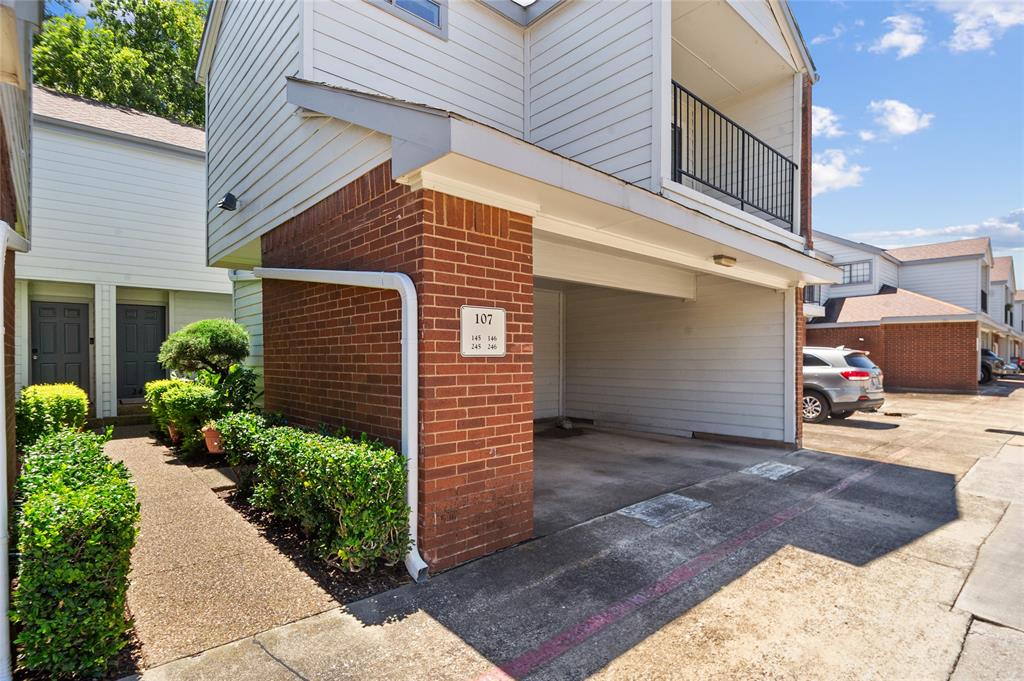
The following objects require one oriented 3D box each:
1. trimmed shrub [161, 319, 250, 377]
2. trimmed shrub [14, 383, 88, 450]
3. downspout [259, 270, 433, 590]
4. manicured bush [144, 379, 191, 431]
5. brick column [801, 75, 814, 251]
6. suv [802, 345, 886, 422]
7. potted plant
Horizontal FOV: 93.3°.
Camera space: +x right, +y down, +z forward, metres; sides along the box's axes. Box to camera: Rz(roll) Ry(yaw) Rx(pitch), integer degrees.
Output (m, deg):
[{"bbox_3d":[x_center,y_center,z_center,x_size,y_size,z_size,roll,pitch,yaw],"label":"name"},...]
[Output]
[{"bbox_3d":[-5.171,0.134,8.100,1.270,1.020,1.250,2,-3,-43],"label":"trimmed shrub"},{"bbox_3d":[-8.023,1.356,8.400,0.980,1.050,0.980,2,-3,-43],"label":"trimmed shrub"},{"bbox_3d":[-1.762,0.361,4.330,0.120,2.500,3.550,2,-3,-43],"label":"downspout"},{"bbox_3d":[-5.971,1.147,8.400,0.750,0.960,0.750,2,-3,-43],"label":"manicured bush"},{"bbox_3d":[4.710,-2.866,7.780,0.230,2.800,0.230,2,-3,-43],"label":"brick column"},{"bbox_3d":[6.390,1.040,12.360,1.890,1.690,4.760,2,-3,-43],"label":"suv"},{"bbox_3d":[-4.618,1.506,7.500,0.360,0.510,0.360,2,-3,-43],"label":"potted plant"}]

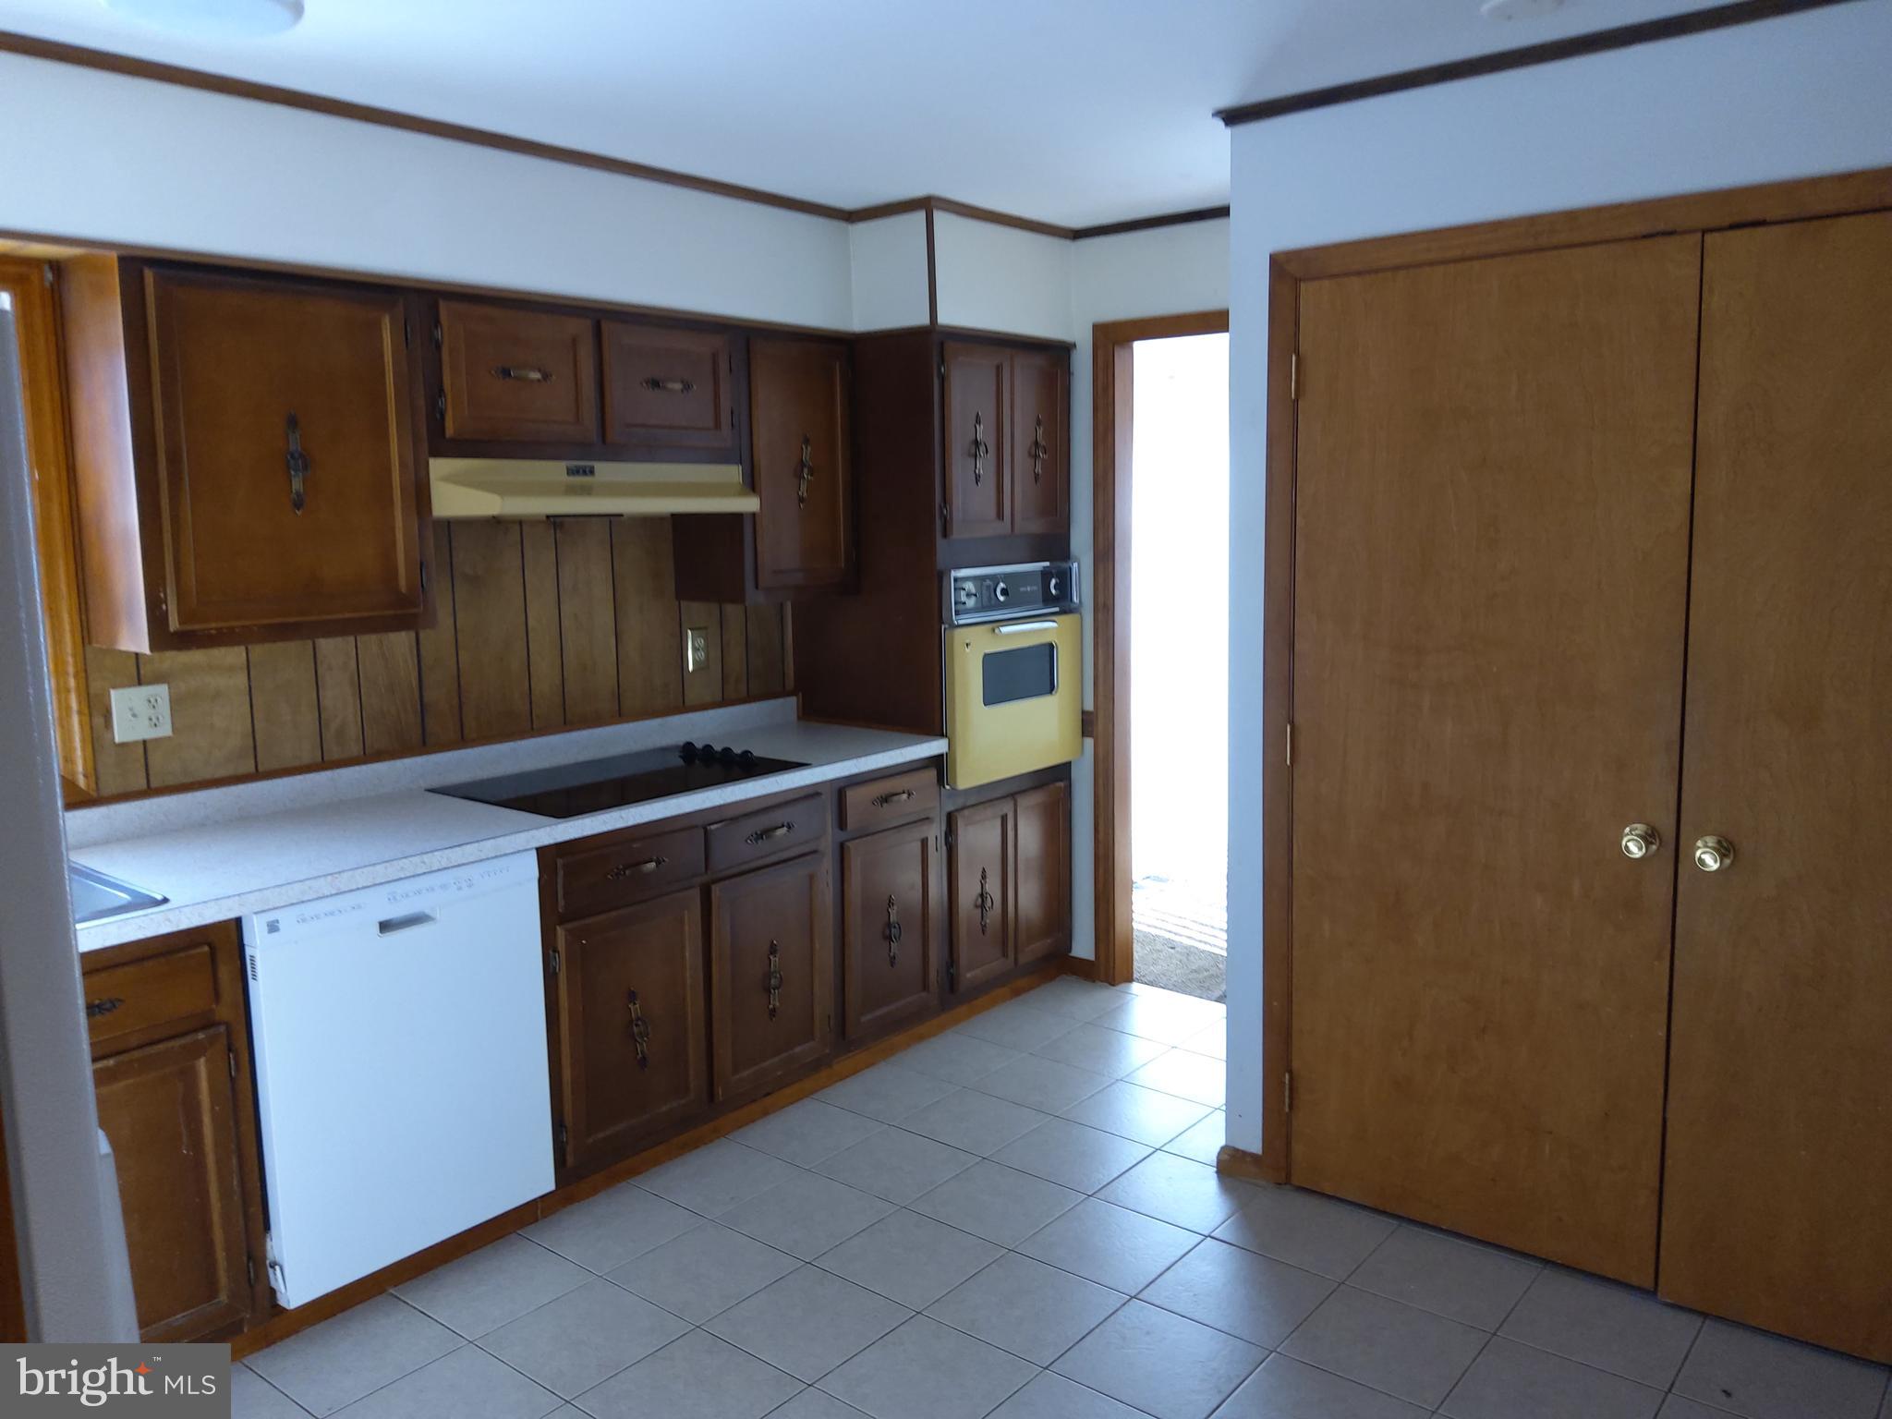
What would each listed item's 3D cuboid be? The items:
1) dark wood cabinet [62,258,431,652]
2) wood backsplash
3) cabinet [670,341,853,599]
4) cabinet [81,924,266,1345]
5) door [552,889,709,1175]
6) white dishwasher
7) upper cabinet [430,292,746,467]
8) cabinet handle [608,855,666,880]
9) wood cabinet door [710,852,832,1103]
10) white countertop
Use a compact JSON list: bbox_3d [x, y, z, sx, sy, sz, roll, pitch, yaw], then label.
[{"bbox_3d":[-1.448,-0.521,2.987,0.307,0.742,0.608,5,10,39],"label":"dark wood cabinet"},{"bbox_3d":[-1.120,-0.220,3.666,0.019,0.576,2.023,5,10,39],"label":"wood backsplash"},{"bbox_3d":[-0.520,-0.698,4.115,0.307,0.745,0.459,5,10,39],"label":"cabinet"},{"bbox_3d":[-1.682,0.793,2.612,0.605,0.842,0.560,5,10,39],"label":"cabinet"},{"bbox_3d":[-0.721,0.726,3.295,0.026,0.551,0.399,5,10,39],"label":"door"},{"bbox_3d":[-1.279,0.694,3.024,0.596,0.771,0.594,5,10,39],"label":"white dishwasher"},{"bbox_3d":[-0.964,-0.801,3.554,0.307,0.365,0.936,5,10,39],"label":"upper cabinet"},{"bbox_3d":[-0.708,0.364,3.260,0.031,0.027,0.155,5,10,39],"label":"cabinet handle"},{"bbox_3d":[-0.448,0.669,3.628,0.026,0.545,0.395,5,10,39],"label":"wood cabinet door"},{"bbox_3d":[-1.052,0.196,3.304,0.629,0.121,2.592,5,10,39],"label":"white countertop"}]

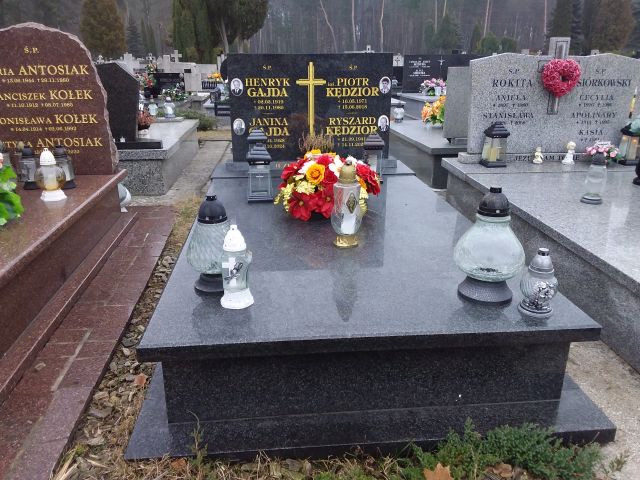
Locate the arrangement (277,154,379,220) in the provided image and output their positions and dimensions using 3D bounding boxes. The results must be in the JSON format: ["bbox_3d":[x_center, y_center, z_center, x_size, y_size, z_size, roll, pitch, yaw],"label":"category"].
[{"bbox_3d":[0.040,-0.320,2.755,0.565,0.280,0.420,-1,20,-5],"label":"arrangement"}]

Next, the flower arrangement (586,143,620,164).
[{"bbox_3d":[2.151,-0.671,3.946,0.274,0.159,0.180,-1,20,-5],"label":"flower arrangement"}]

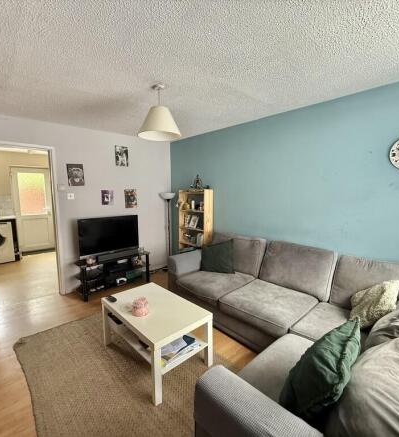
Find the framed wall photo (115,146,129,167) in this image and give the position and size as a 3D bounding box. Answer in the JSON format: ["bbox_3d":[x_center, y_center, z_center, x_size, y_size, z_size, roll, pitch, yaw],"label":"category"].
[{"bbox_3d":[-1.239,-0.995,3.761,0.205,0.303,0.020,-7,9,-42],"label":"framed wall photo"}]

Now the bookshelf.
[{"bbox_3d":[-0.064,0.262,3.895,0.205,1.464,0.600,-7,9,-42],"label":"bookshelf"}]

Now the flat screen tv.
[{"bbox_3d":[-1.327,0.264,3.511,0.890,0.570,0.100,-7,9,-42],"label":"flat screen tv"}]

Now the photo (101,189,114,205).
[{"bbox_3d":[-1.427,-0.327,3.659,0.182,0.226,0.020,-7,9,-42],"label":"photo"}]

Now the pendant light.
[{"bbox_3d":[-0.353,-0.937,2.052,0.365,0.420,0.365,0,7,0],"label":"pendant light"}]

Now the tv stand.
[{"bbox_3d":[-1.267,0.809,3.538,1.000,0.480,0.330,-7,9,-42],"label":"tv stand"}]

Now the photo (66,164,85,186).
[{"bbox_3d":[-1.746,-0.615,3.329,0.210,0.300,0.020,-7,9,-42],"label":"photo"}]

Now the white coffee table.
[{"bbox_3d":[-0.401,0.987,2.085,0.550,0.450,0.900,-7,9,-42],"label":"white coffee table"}]

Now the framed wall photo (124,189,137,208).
[{"bbox_3d":[-1.143,-0.330,3.924,0.210,0.303,0.020,-7,9,-42],"label":"framed wall photo"}]

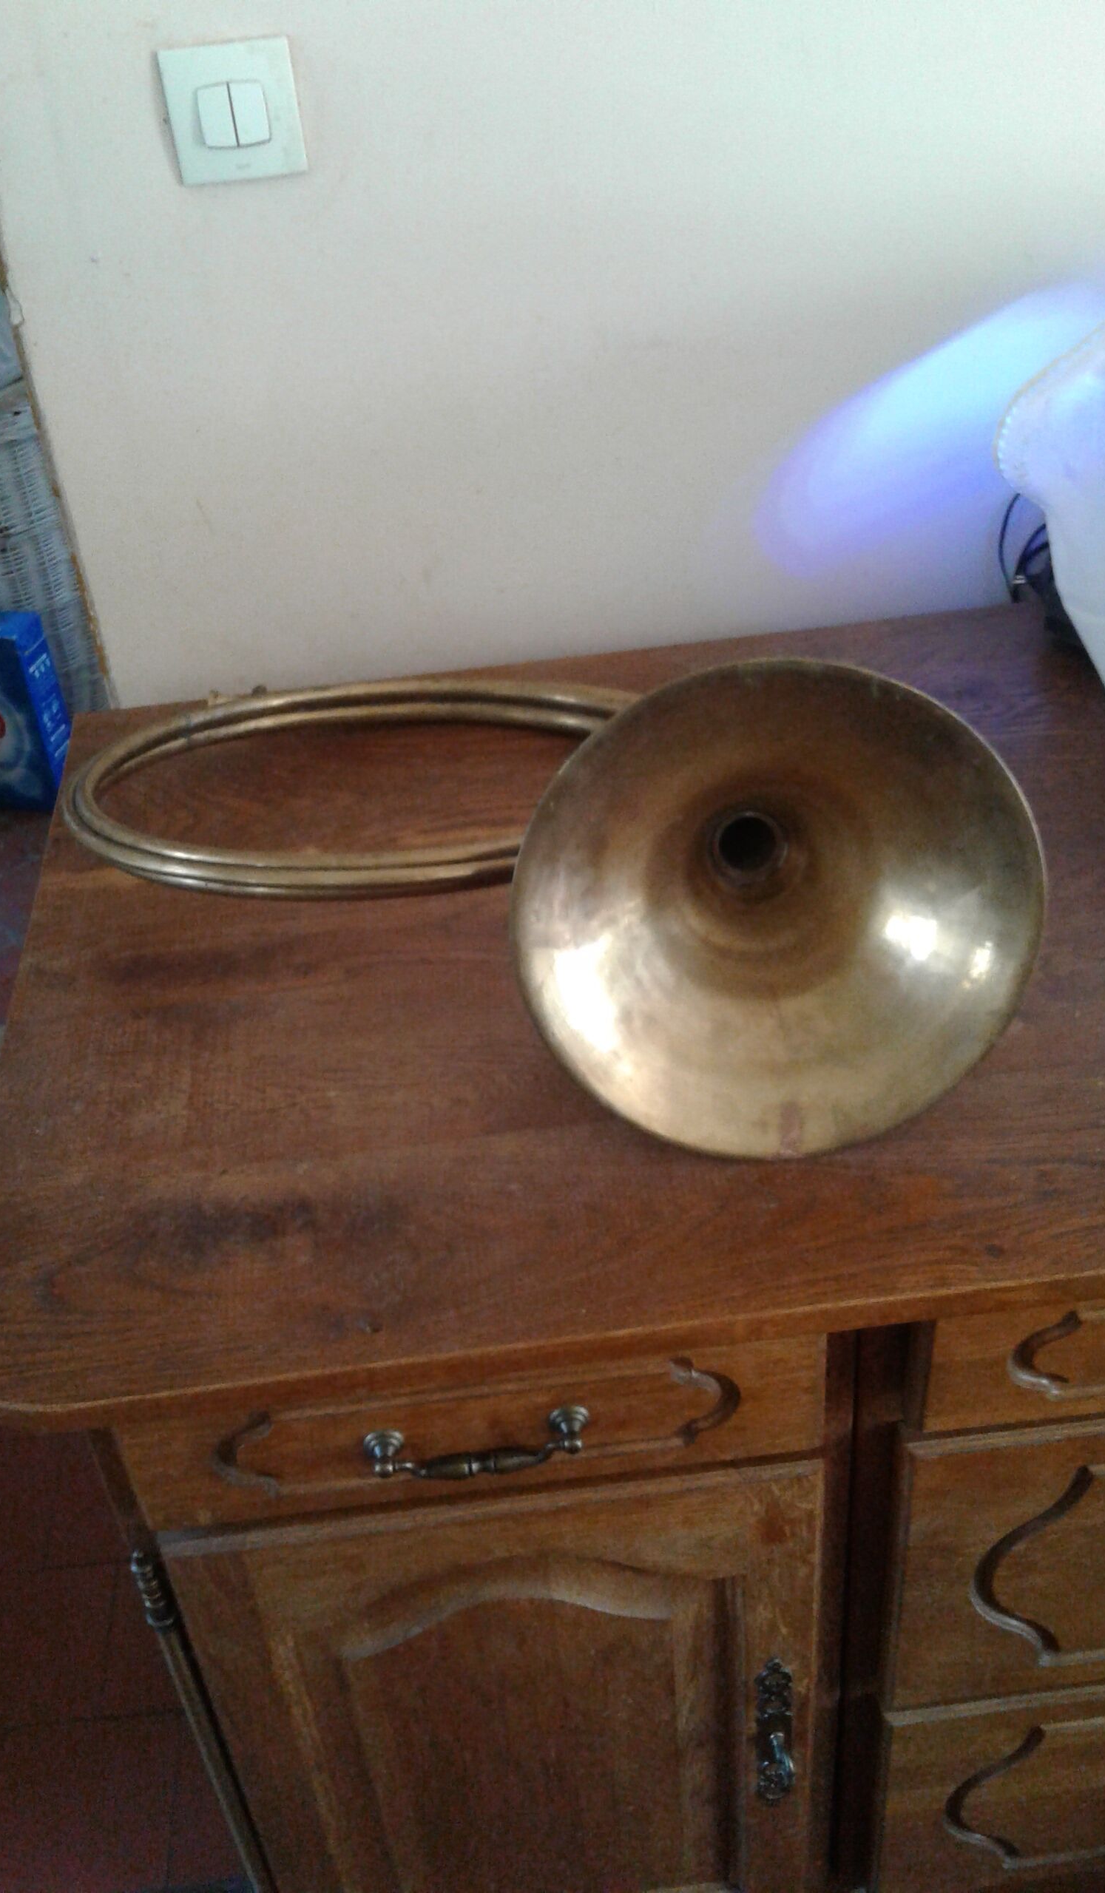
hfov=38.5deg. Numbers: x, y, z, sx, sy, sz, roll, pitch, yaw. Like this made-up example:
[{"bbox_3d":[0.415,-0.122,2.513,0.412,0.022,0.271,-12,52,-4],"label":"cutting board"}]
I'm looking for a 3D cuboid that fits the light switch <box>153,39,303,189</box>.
[{"bbox_3d":[-0.211,-0.554,1.050,0.084,0.082,0.012,-7,37,-3],"label":"light switch"}]

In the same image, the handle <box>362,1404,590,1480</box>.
[{"bbox_3d":[-0.036,0.250,0.788,0.114,0.023,0.023,-7,37,-3],"label":"handle"}]

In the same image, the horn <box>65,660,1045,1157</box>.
[{"bbox_3d":[-0.036,-0.119,0.999,0.565,0.261,0.509,-3,29,2],"label":"horn"}]

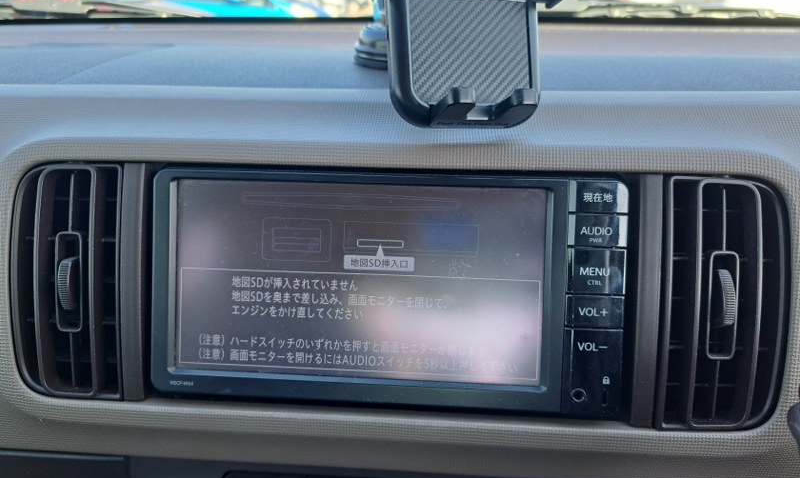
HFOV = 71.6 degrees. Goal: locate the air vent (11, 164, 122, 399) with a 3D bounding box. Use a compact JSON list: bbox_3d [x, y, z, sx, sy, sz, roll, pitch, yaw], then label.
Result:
[{"bbox_3d":[-0.144,0.018,0.254,0.051,0.103,0.025,2,1,4],"label":"air vent"}]

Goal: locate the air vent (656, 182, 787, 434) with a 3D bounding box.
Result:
[{"bbox_3d":[0.130,0.026,0.235,0.049,0.102,0.025,2,1,4],"label":"air vent"}]

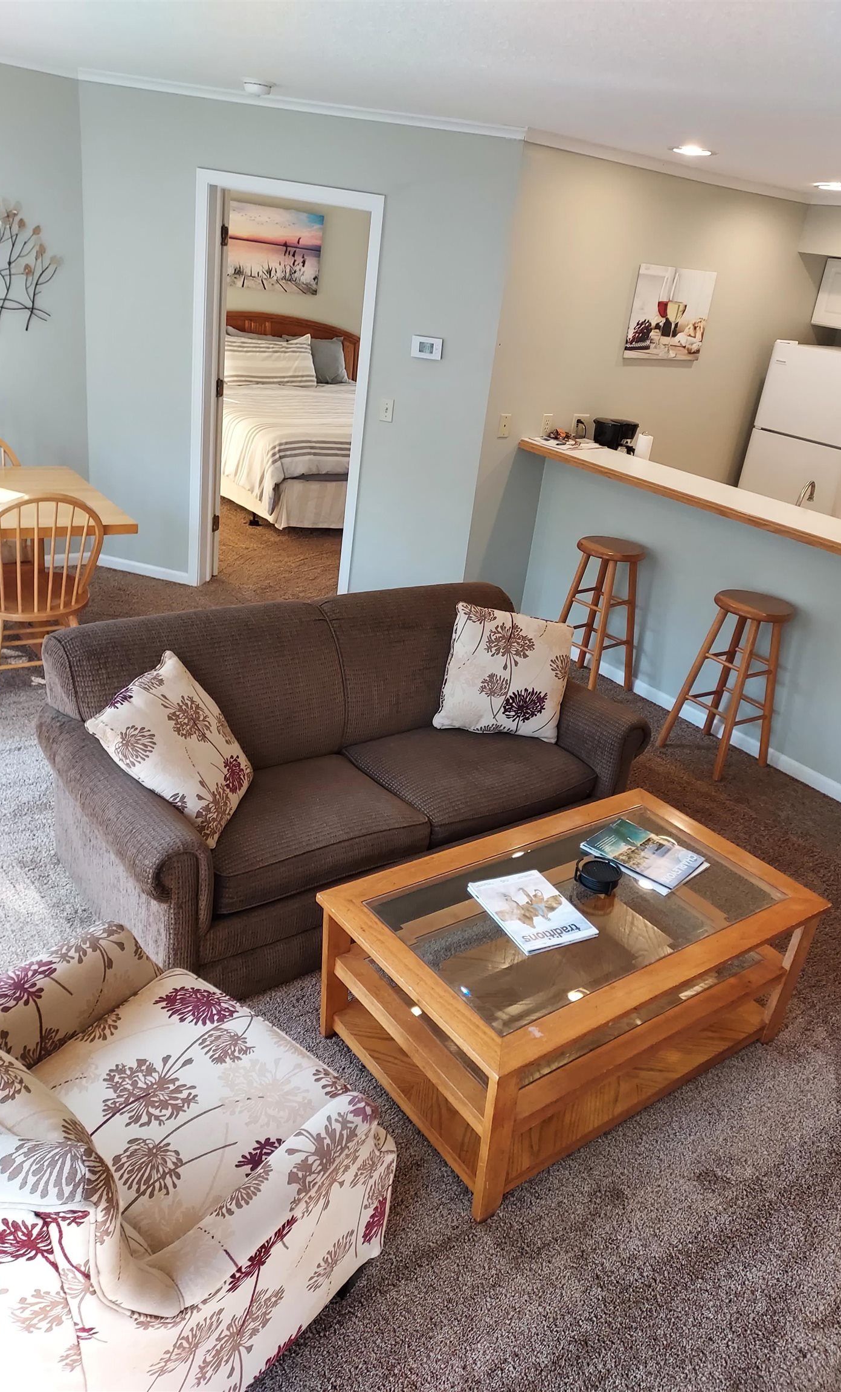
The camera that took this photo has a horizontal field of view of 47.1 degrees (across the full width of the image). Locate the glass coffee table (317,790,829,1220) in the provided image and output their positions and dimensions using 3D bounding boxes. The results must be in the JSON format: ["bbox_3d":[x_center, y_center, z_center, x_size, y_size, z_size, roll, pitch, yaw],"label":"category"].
[{"bbox_3d":[0.396,0.727,2.557,1.181,0.461,0.665,-12,31,-36],"label":"glass coffee table"}]

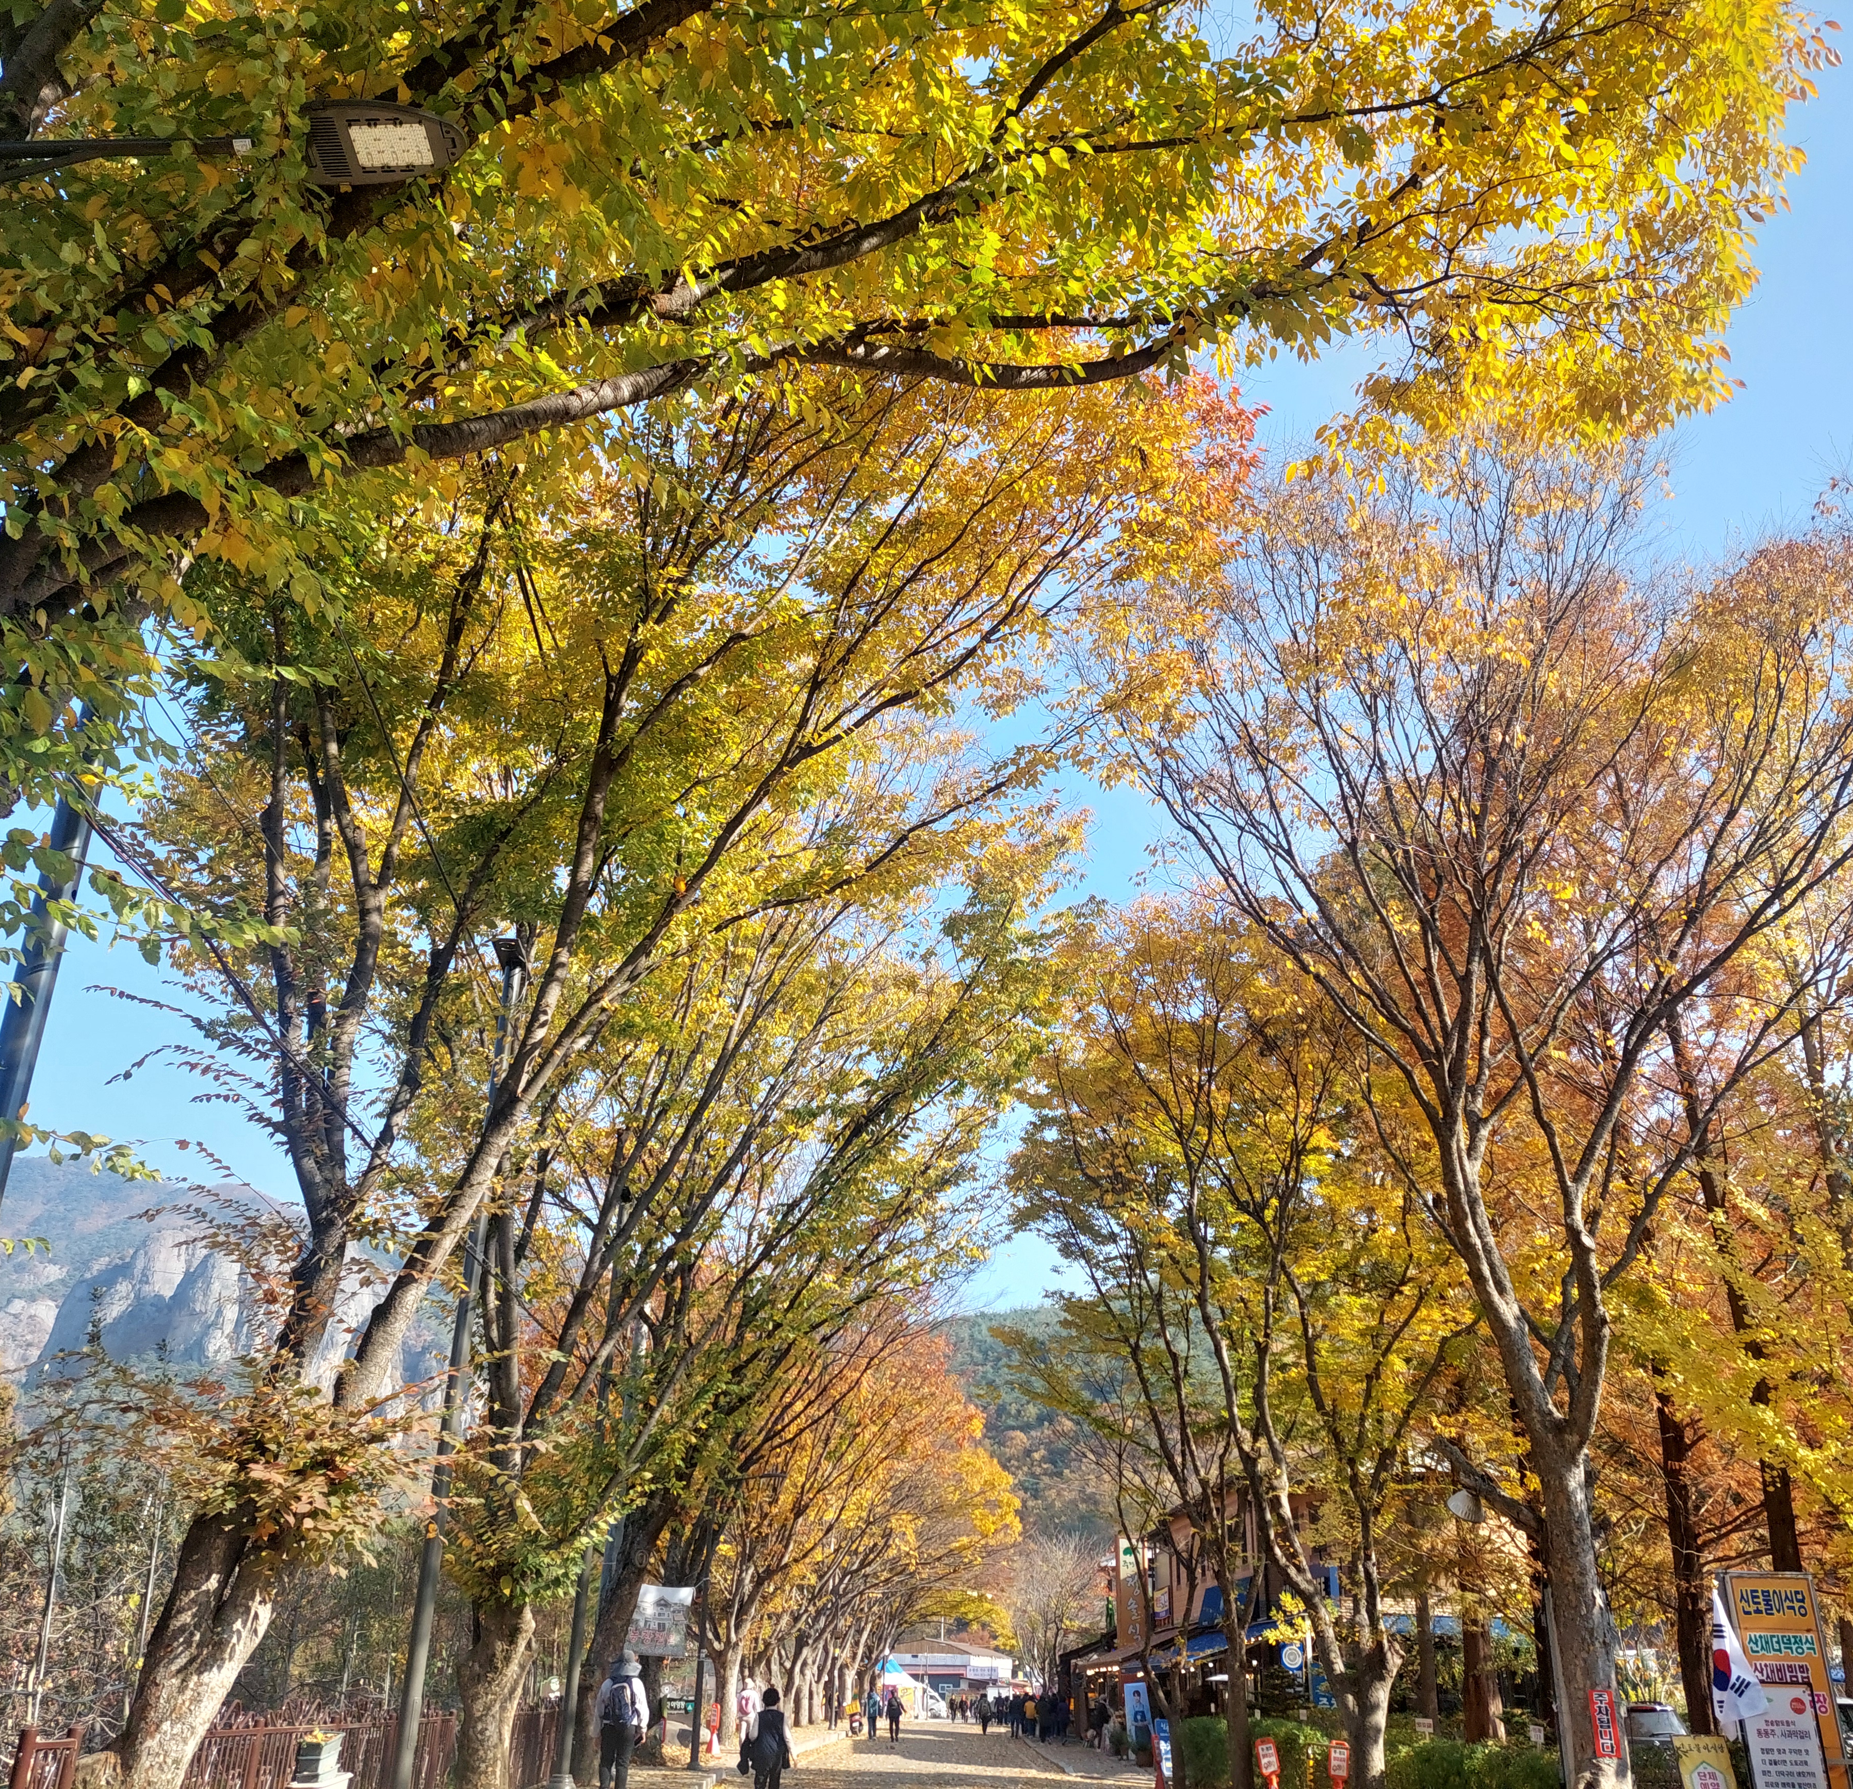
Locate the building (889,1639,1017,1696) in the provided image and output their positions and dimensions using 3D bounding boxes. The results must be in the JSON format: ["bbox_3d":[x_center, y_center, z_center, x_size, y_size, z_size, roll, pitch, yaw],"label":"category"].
[{"bbox_3d":[2.010,65.015,142.966,9.000,5.900,11.000,-2,-24,8],"label":"building"}]

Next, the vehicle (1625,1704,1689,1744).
[{"bbox_3d":[16.133,19.066,38.496,1.850,1.680,4.600,-5,-25,16],"label":"vehicle"}]

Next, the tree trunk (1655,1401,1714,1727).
[{"bbox_3d":[13.204,11.760,29.989,0.490,5.600,0.490,0,-24,5],"label":"tree trunk"}]

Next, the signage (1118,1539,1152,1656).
[{"bbox_3d":[6.267,21.190,51.958,0.980,3.200,0.250,1,-24,2],"label":"signage"}]

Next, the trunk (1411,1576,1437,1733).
[{"bbox_3d":[8.754,13.416,30.286,0.320,2.600,0.320,0,-24,5],"label":"trunk"}]

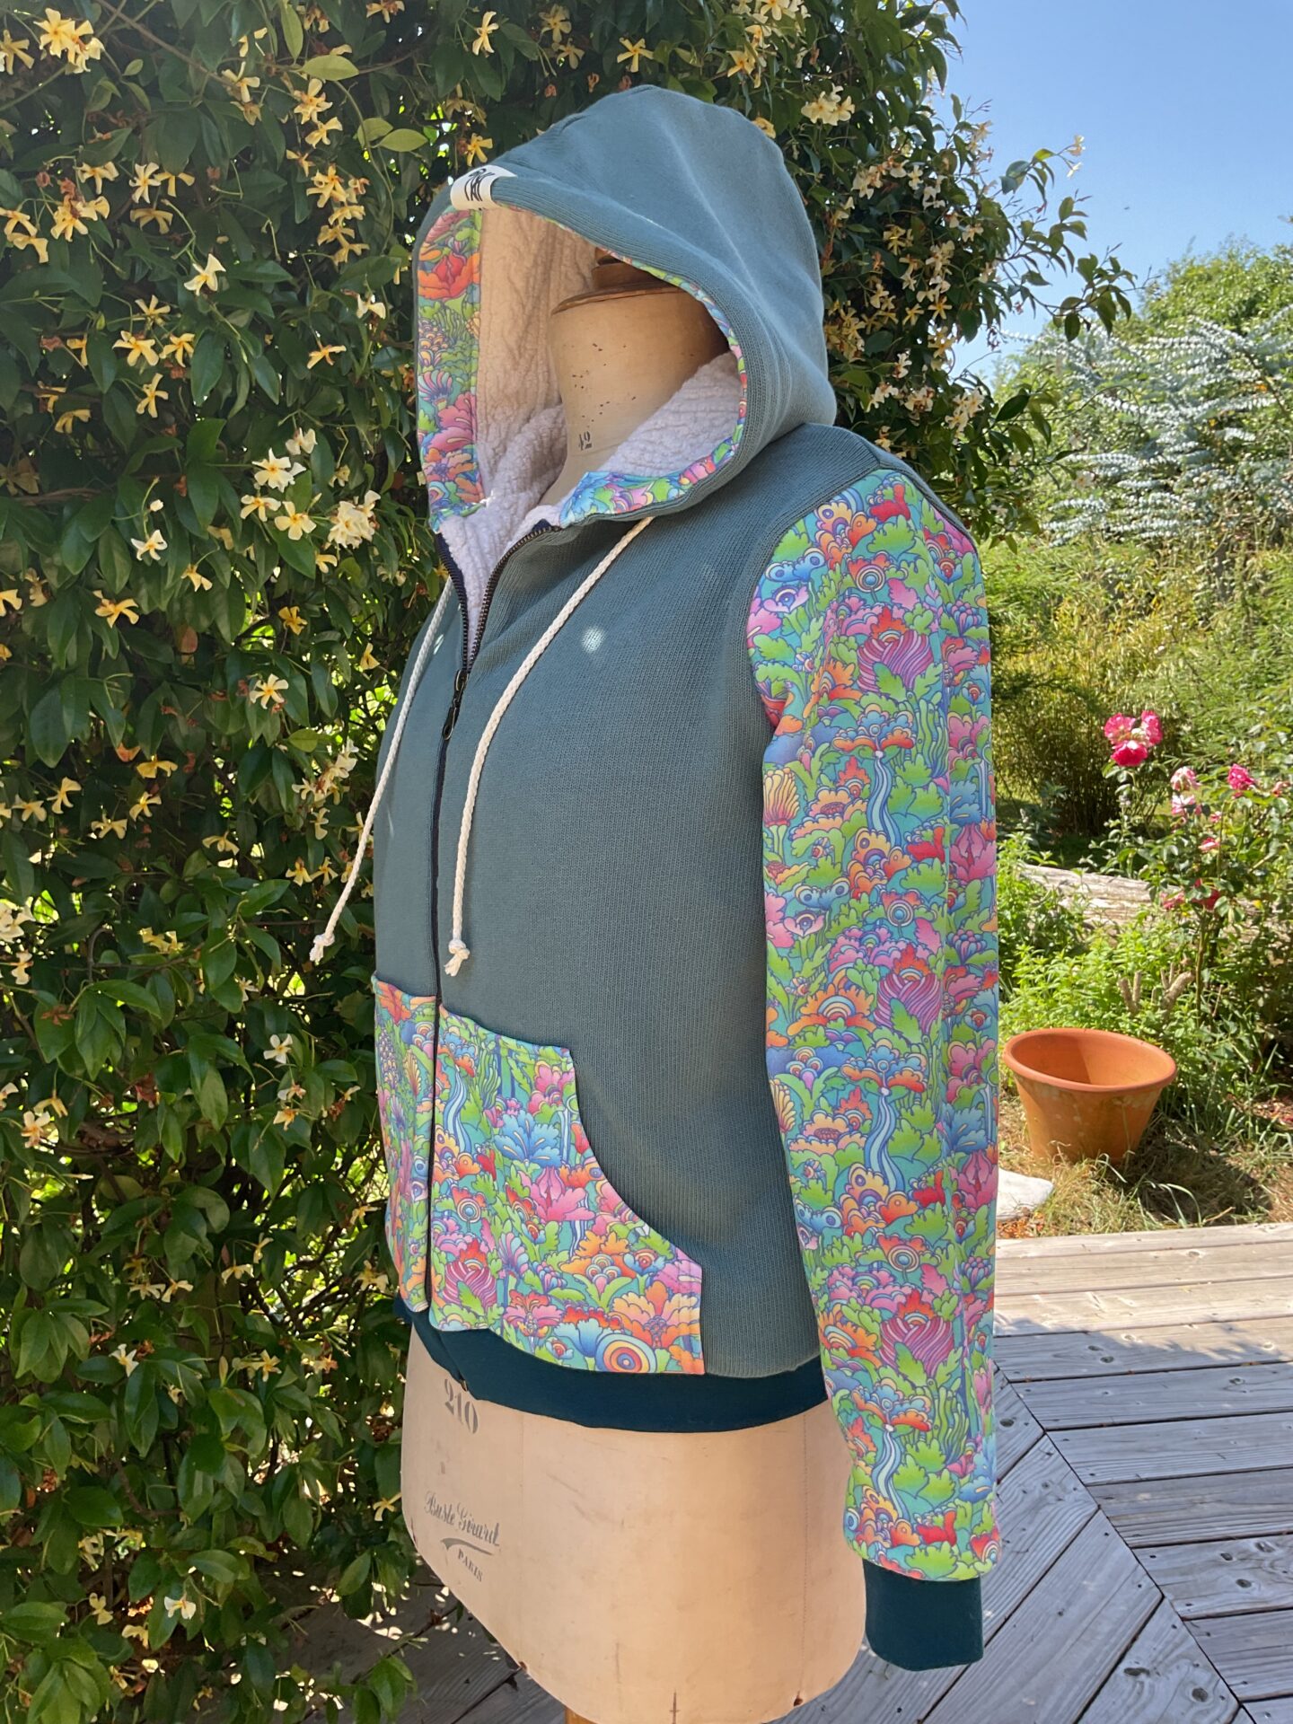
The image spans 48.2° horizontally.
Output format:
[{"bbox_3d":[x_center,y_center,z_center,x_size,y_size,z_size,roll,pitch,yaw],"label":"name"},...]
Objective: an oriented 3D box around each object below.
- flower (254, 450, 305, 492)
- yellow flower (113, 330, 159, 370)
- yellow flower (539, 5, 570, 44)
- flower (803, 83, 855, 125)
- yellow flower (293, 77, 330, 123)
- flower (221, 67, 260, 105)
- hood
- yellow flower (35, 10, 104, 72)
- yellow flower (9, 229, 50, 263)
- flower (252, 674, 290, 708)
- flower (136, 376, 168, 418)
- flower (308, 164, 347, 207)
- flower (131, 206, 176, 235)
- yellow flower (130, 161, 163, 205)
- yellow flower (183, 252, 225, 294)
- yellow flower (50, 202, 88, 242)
[{"bbox_3d":[-0.304,-0.323,1.193,0.042,0.033,0.020,-1,-6,-6],"label":"flower"},{"bbox_3d":[-0.395,-0.396,1.119,0.033,0.026,0.019,-3,10,-18],"label":"yellow flower"},{"bbox_3d":[-0.077,-0.709,1.223,0.027,0.024,0.019,-1,10,-3],"label":"yellow flower"},{"bbox_3d":[0.169,-0.705,1.345,0.049,0.028,0.028,1,10,7],"label":"flower"},{"bbox_3d":[-0.259,-0.591,1.122,0.029,0.028,0.022,-2,10,-12],"label":"yellow flower"},{"bbox_3d":[-0.314,-0.601,1.119,0.029,0.028,0.020,-2,-5,-11],"label":"flower"},{"bbox_3d":[-0.011,-0.292,0.839,0.270,0.290,0.230,-11,17,-43],"label":"hood"},{"bbox_3d":[-0.430,-0.612,1.077,0.046,0.029,0.032,-4,10,-20],"label":"yellow flower"},{"bbox_3d":[-0.457,-0.456,1.070,0.028,0.024,0.020,-2,19,-13],"label":"yellow flower"},{"bbox_3d":[-0.308,-0.140,1.183,0.030,0.030,0.019,-3,10,-14],"label":"flower"},{"bbox_3d":[-0.389,-0.365,1.136,0.025,0.032,0.020,-7,9,-33],"label":"flower"},{"bbox_3d":[-0.251,-0.532,1.138,0.030,0.026,0.024,-2,10,-12],"label":"flower"},{"bbox_3d":[-0.389,-0.505,1.138,0.035,0.015,0.019,-3,10,-18],"label":"flower"},{"bbox_3d":[-0.381,-0.517,1.101,0.026,0.033,0.020,-6,9,-28],"label":"yellow flower"},{"bbox_3d":[-0.342,-0.456,1.119,0.032,0.027,0.019,-3,10,-16],"label":"yellow flower"},{"bbox_3d":[-0.431,-0.479,1.080,0.027,0.028,0.020,-2,17,-11],"label":"yellow flower"}]

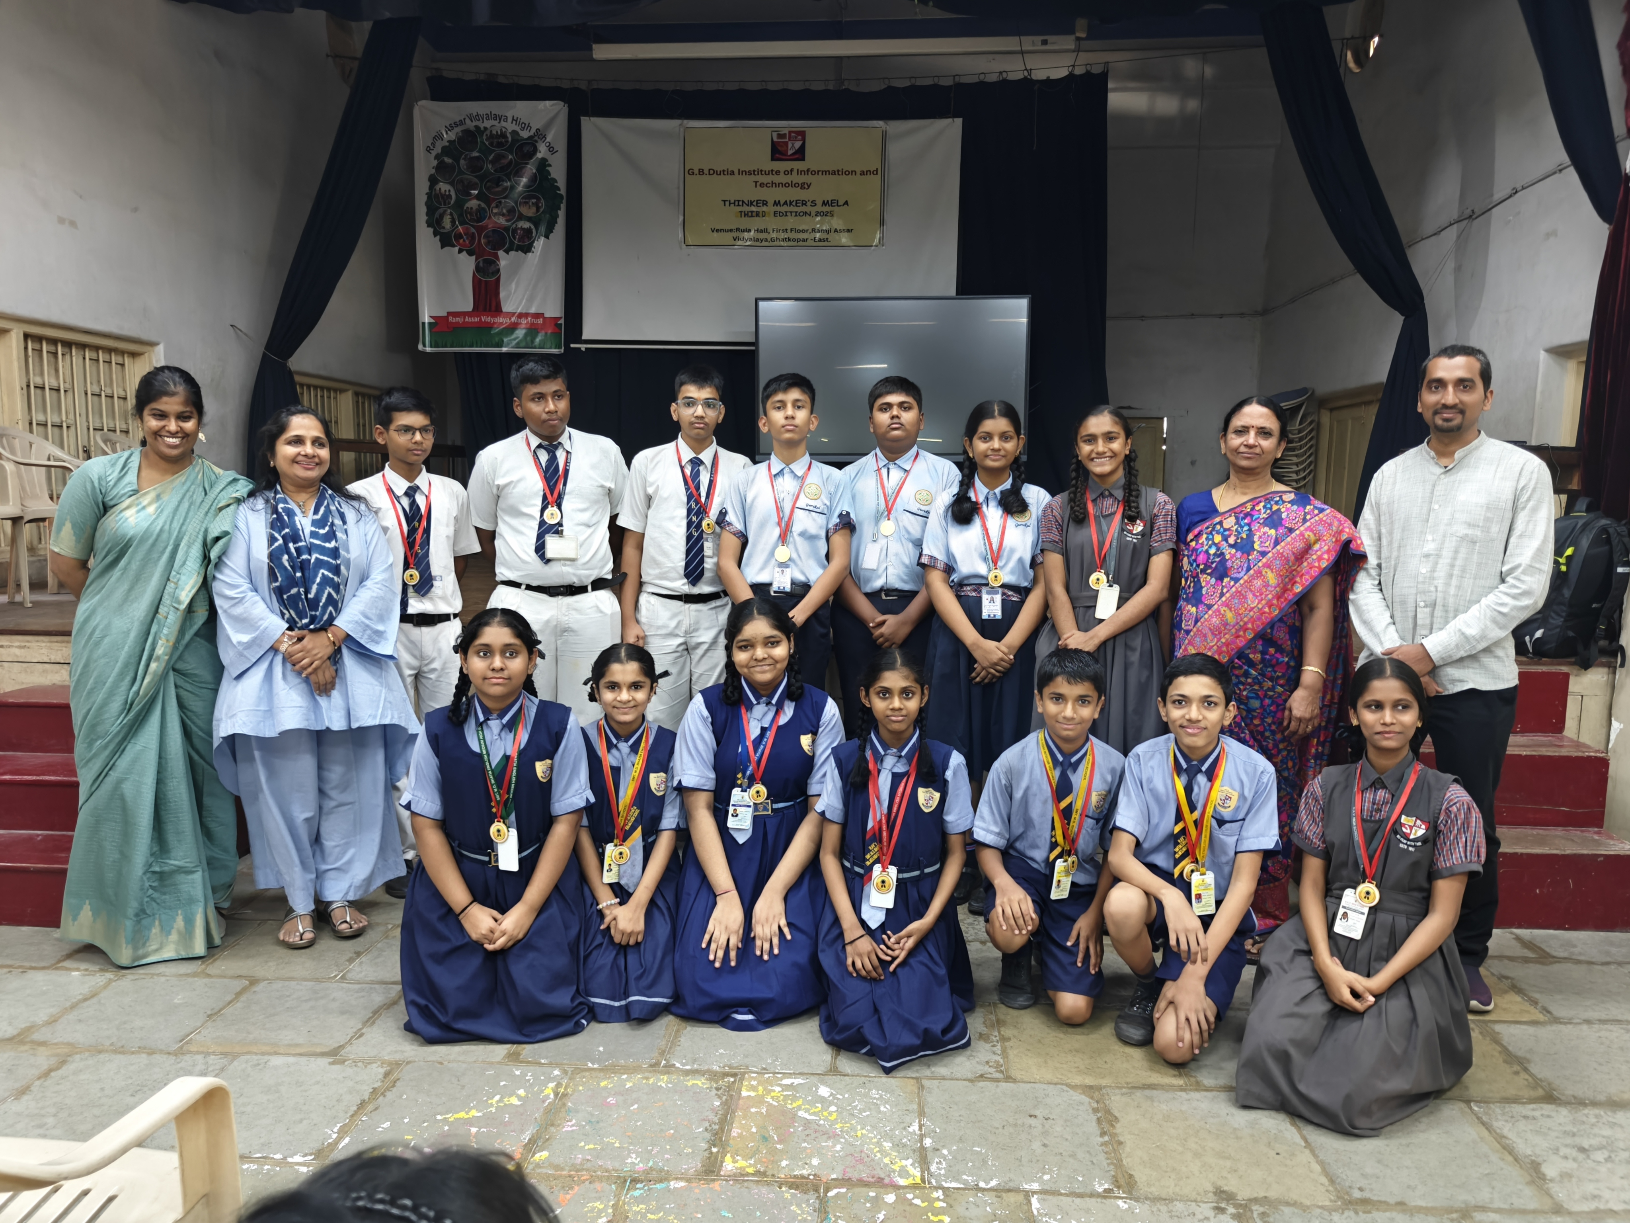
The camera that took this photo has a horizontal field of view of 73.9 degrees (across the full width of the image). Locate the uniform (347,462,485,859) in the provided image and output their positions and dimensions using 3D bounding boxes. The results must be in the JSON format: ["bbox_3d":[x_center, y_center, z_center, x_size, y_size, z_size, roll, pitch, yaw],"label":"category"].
[{"bbox_3d":[-1.263,0.198,3.459,0.400,1.310,0.250,-3,9,-22],"label":"uniform"}]

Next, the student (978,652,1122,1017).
[{"bbox_3d":[0.632,0.540,2.915,0.400,0.892,0.600,1,8,6],"label":"student"}]

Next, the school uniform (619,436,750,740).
[{"bbox_3d":[-0.397,0.159,3.430,0.430,1.388,0.270,-1,8,-8],"label":"school uniform"}]

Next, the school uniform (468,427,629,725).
[{"bbox_3d":[-0.801,0.162,3.269,0.480,1.421,0.290,-2,8,-17],"label":"school uniform"}]

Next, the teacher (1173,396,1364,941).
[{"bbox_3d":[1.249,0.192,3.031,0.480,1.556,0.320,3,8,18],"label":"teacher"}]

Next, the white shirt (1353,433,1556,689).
[{"bbox_3d":[1.598,-0.132,2.749,0.440,0.670,0.290,5,9,32],"label":"white shirt"}]

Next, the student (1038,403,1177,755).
[{"bbox_3d":[0.882,0.154,3.333,0.430,1.530,0.280,1,8,12],"label":"student"}]

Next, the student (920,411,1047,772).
[{"bbox_3d":[0.522,0.144,3.382,0.410,1.540,0.280,1,8,9],"label":"student"}]

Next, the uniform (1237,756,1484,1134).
[{"bbox_3d":[1.249,0.691,2.491,0.470,0.706,0.550,4,8,26],"label":"uniform"}]

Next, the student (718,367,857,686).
[{"bbox_3d":[-0.088,0.107,3.312,0.430,1.642,0.280,0,8,-2],"label":"student"}]

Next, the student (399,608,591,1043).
[{"bbox_3d":[-0.821,0.493,2.808,0.460,1.005,0.580,-2,8,-15],"label":"student"}]

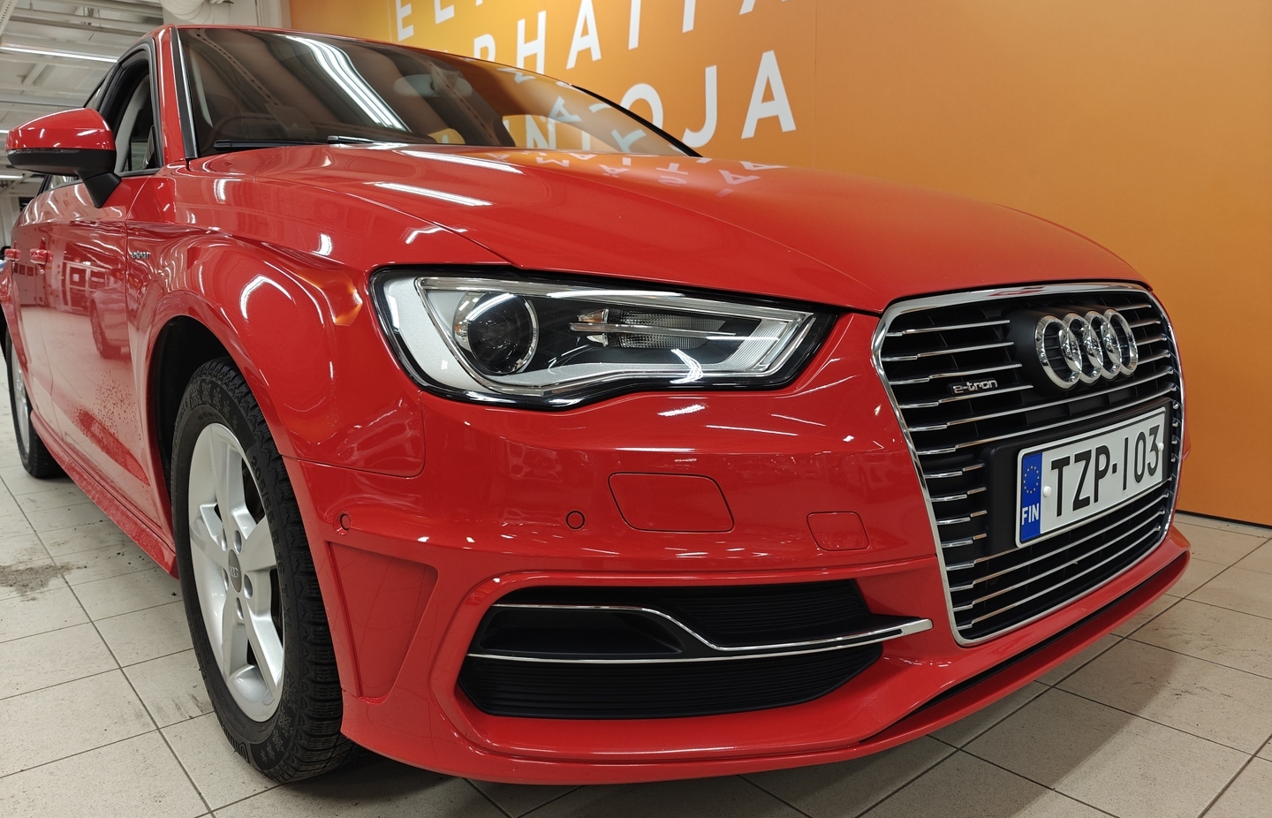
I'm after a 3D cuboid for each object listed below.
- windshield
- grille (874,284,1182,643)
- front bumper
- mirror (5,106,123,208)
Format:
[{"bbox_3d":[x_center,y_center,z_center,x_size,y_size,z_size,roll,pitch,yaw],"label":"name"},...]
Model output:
[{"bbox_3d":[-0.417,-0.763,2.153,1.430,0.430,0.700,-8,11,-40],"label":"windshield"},{"bbox_3d":[0.583,0.041,1.157,0.810,0.420,0.130,-8,11,-40],"label":"grille"},{"bbox_3d":[0.444,0.088,1.322,1.770,0.530,0.600,-8,11,-40],"label":"front bumper"},{"bbox_3d":[-1.141,-0.502,1.702,0.210,0.205,0.170,-8,11,-40],"label":"mirror"}]

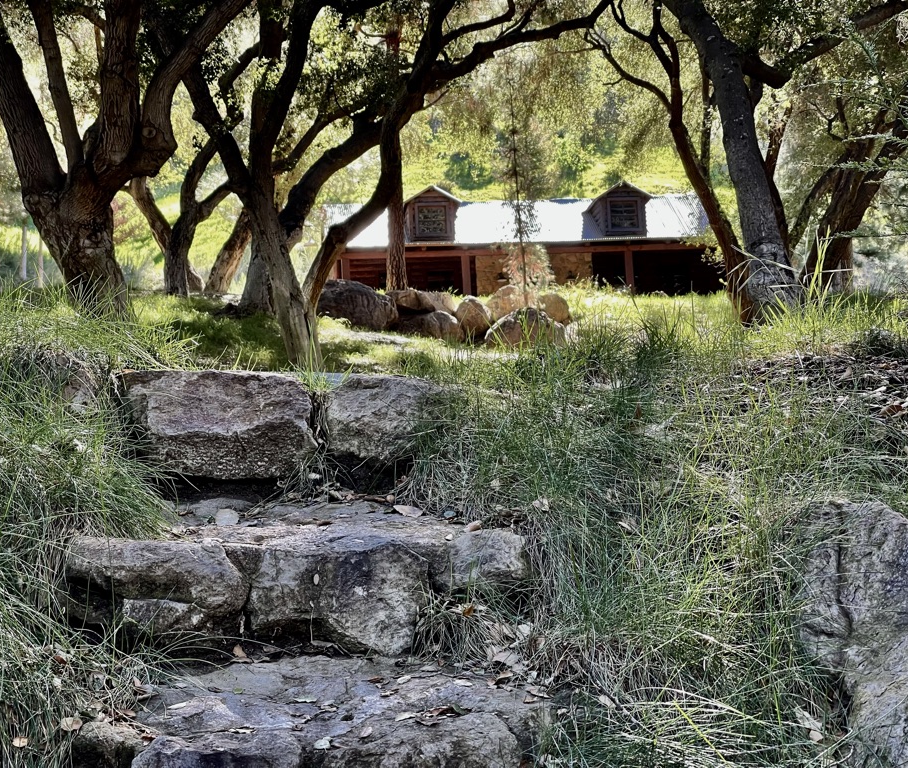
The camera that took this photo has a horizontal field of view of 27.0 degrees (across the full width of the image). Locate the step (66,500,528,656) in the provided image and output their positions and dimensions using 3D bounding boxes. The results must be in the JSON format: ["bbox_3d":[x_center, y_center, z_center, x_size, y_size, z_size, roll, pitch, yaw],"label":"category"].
[{"bbox_3d":[-0.320,0.415,4.100,0.920,0.240,0.720,-1,2,0],"label":"step"}]

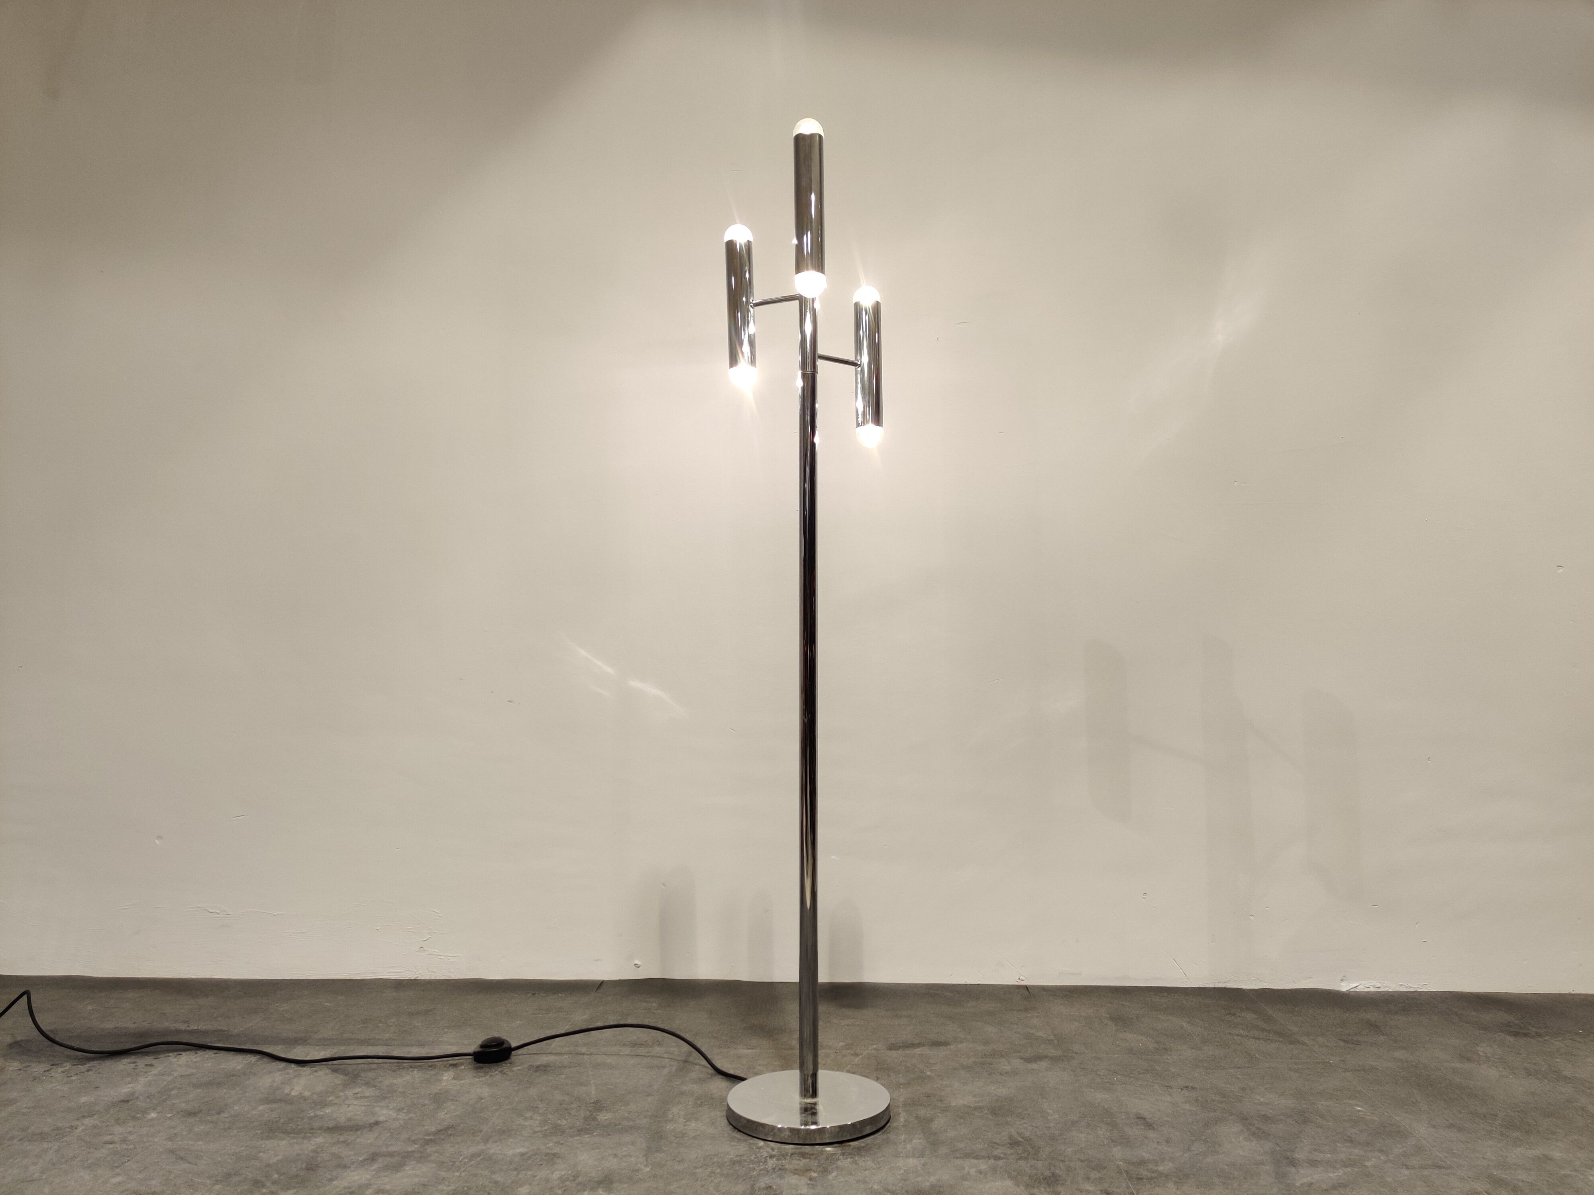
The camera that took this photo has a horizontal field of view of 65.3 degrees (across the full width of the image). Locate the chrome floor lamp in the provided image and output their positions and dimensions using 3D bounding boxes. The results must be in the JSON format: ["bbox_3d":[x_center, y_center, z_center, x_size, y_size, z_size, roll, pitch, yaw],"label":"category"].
[{"bbox_3d":[0.016,0.041,1.972,0.261,1.530,0.271,0,-3,0],"label":"chrome floor lamp"}]

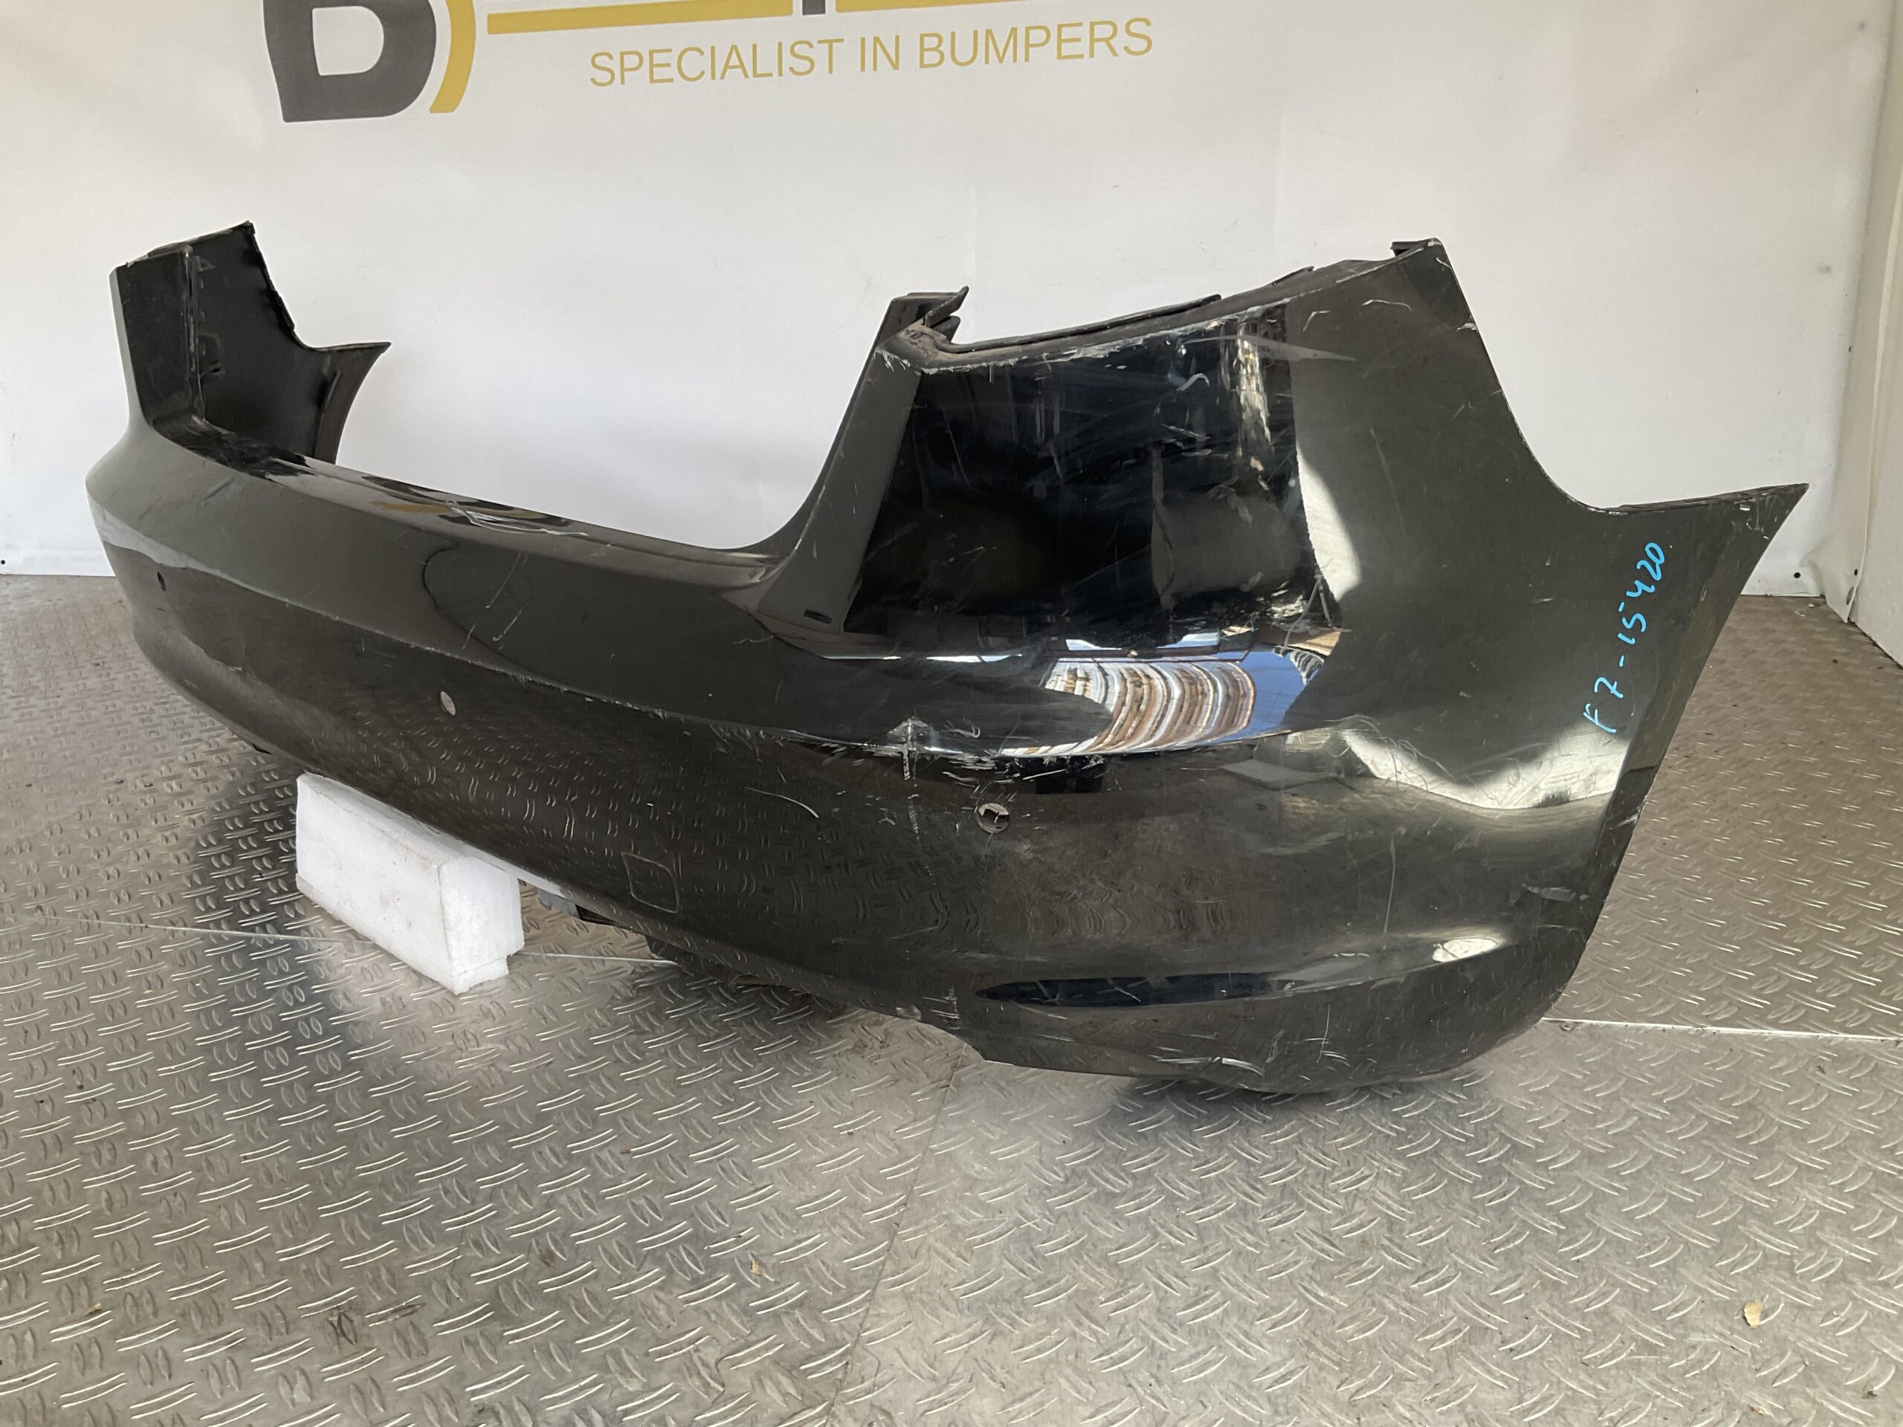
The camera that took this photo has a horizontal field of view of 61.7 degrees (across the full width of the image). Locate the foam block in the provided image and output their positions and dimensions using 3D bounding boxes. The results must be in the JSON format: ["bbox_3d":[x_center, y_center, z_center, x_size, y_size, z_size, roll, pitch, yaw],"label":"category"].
[{"bbox_3d":[-0.495,0.137,1.426,0.305,0.114,0.067,16,27,42],"label":"foam block"}]

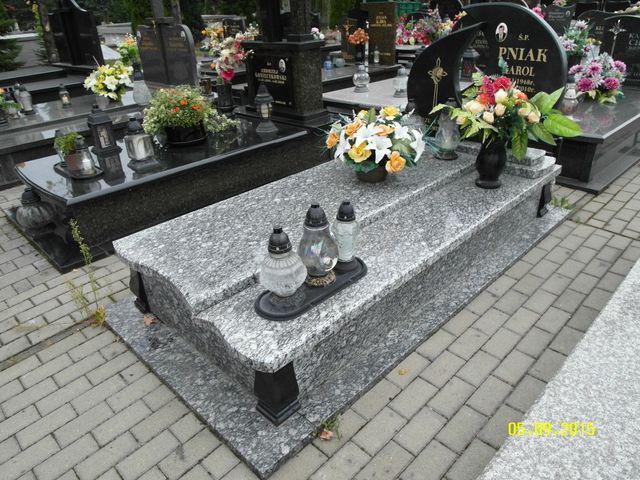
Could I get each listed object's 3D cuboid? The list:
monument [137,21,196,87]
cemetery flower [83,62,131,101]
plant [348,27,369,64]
[{"bbox_3d":[-1.793,-2.143,5.159,0.940,0.640,0.120,21,37,36],"label":"monument"},{"bbox_3d":[-2.185,-1.604,4.567,0.470,0.400,0.470,-27,38,-37],"label":"cemetery flower"},{"bbox_3d":[0.550,-2.816,6.465,0.280,0.470,0.290,-2,29,1],"label":"plant"}]

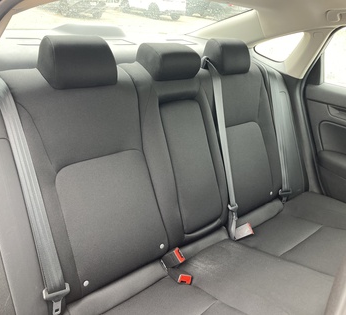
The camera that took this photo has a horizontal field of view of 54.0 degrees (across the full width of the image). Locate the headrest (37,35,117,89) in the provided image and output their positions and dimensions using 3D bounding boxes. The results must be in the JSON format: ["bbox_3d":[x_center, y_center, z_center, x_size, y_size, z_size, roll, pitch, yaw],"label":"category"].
[{"bbox_3d":[-0.282,-0.294,1.026,0.220,0.145,0.125,-16,24,-39],"label":"headrest"}]

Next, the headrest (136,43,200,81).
[{"bbox_3d":[-0.017,-0.354,1.249,0.235,0.120,0.125,-16,24,-39],"label":"headrest"}]

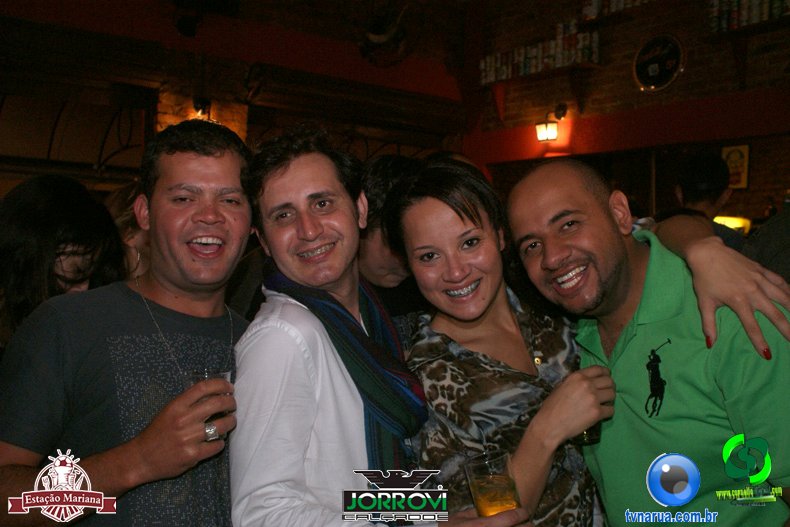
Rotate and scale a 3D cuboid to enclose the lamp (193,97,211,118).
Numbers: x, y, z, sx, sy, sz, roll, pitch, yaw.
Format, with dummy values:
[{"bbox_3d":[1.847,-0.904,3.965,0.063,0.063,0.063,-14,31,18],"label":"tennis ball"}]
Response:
[{"bbox_3d":[-1.359,-1.043,4.712,0.130,0.330,0.230,1,3,-35],"label":"lamp"}]

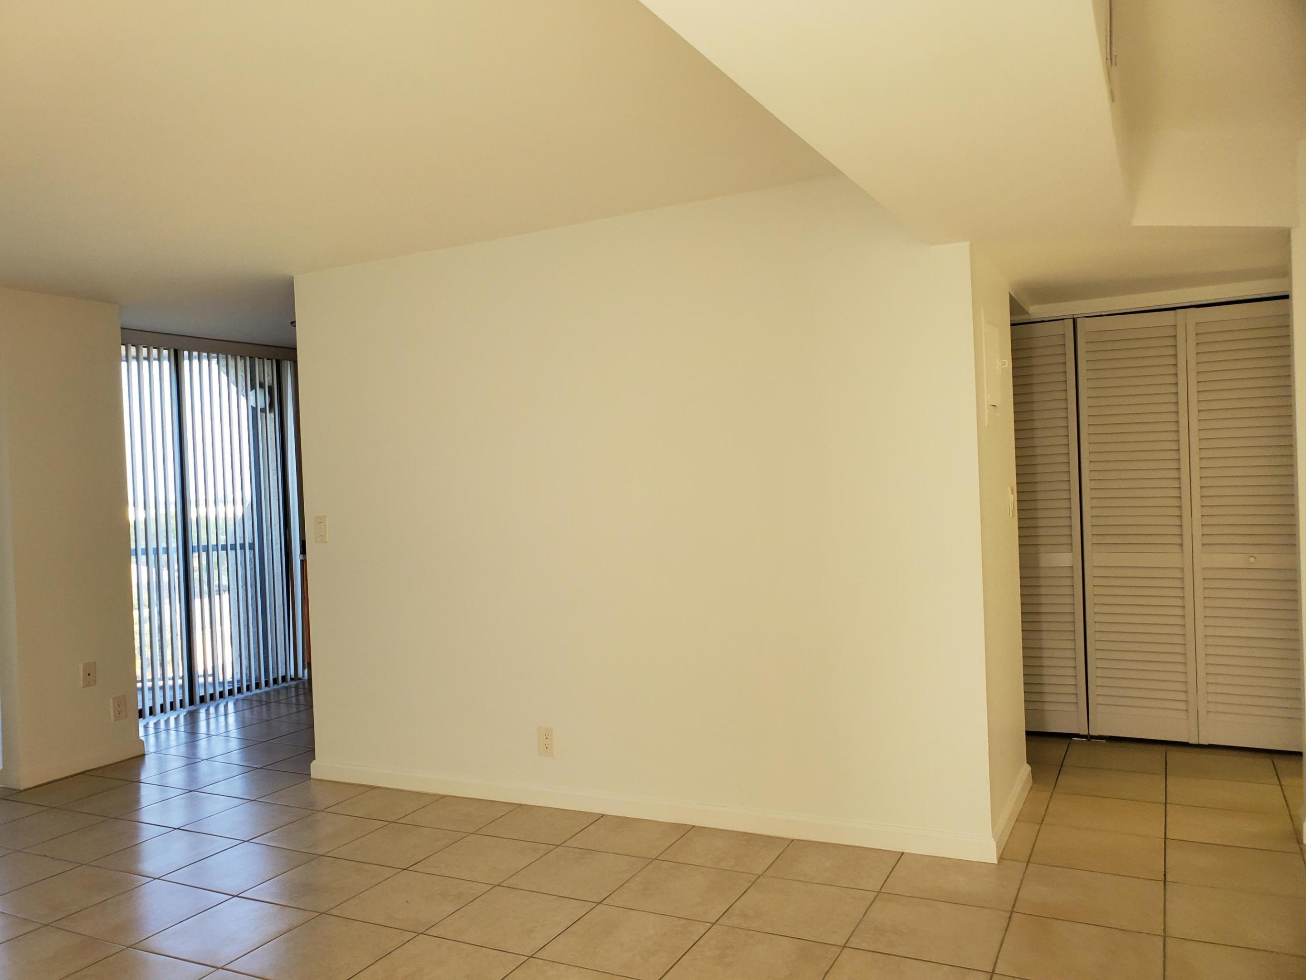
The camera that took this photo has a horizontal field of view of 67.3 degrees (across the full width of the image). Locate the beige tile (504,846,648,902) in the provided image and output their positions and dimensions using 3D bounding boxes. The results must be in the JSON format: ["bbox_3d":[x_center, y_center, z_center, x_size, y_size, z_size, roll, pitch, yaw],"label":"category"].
[{"bbox_3d":[-0.262,1.336,3.417,0.400,0.010,0.392,-2,0,27],"label":"beige tile"}]

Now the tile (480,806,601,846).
[{"bbox_3d":[-0.447,1.342,3.929,0.400,0.010,0.356,-2,0,27],"label":"tile"}]

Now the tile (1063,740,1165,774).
[{"bbox_3d":[2.091,1.233,4.480,0.402,0.012,0.402,-2,0,27],"label":"tile"}]

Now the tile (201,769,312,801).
[{"bbox_3d":[-1.889,1.407,4.688,0.403,0.010,0.403,-2,0,27],"label":"tile"}]

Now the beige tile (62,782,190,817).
[{"bbox_3d":[-2.434,1.429,4.519,0.403,0.010,0.403,-2,0,27],"label":"beige tile"}]

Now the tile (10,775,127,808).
[{"bbox_3d":[-2.785,1.443,4.697,0.400,0.010,0.392,-2,0,27],"label":"tile"}]

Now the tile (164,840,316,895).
[{"bbox_3d":[-1.524,1.399,3.629,0.403,0.010,0.403,-2,0,27],"label":"tile"}]

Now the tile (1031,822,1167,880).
[{"bbox_3d":[1.545,1.255,3.401,0.400,0.010,0.392,-2,0,27],"label":"tile"}]

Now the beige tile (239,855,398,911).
[{"bbox_3d":[-1.179,1.401,3.493,0.407,0.011,0.395,-2,0,27],"label":"beige tile"}]

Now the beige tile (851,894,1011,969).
[{"bbox_3d":[0.815,1.291,2.873,0.400,0.010,0.392,-2,0,27],"label":"beige tile"}]

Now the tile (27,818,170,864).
[{"bbox_3d":[-2.259,1.436,4.013,0.402,0.012,0.402,-2,0,27],"label":"tile"}]

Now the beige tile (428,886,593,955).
[{"bbox_3d":[-0.439,1.346,3.071,0.400,0.010,0.392,-2,0,27],"label":"beige tile"}]

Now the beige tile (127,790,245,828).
[{"bbox_3d":[-2.063,1.413,4.327,0.400,0.010,0.392,-2,0,27],"label":"beige tile"}]

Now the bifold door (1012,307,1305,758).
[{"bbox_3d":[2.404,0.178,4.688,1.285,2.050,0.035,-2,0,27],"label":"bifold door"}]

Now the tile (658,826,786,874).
[{"bbox_3d":[0.276,1.332,3.636,0.407,0.011,0.375,-2,0,27],"label":"tile"}]

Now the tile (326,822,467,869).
[{"bbox_3d":[-0.989,1.379,3.814,0.402,0.012,0.402,-2,0,27],"label":"tile"}]

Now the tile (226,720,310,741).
[{"bbox_3d":[-2.296,1.436,5.843,0.407,0.011,0.395,-2,0,27],"label":"tile"}]

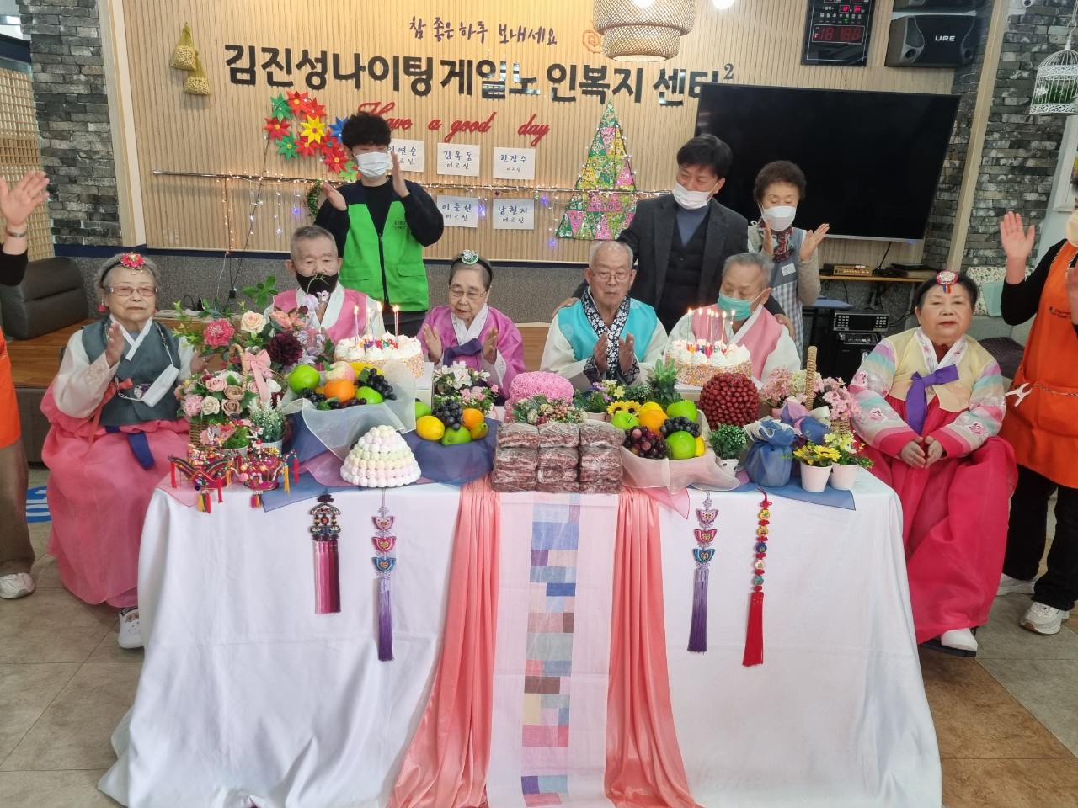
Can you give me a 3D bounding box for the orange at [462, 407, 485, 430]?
[{"bbox_3d":[-0.173,0.042,2.129,0.064,0.062,0.064,1,16,-4],"label":"orange"}]

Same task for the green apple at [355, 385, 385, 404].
[{"bbox_3d":[-0.443,-0.019,2.126,0.076,0.066,0.076,1,16,-4],"label":"green apple"}]

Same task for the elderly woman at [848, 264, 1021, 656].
[{"bbox_3d":[1.253,0.165,2.773,0.560,1.220,0.660,6,17,13],"label":"elderly woman"}]

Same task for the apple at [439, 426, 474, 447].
[{"bbox_3d":[-0.213,0.081,2.080,0.078,0.070,0.078,2,17,-1],"label":"apple"}]

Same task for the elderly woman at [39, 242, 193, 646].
[{"bbox_3d":[-1.348,0.125,2.612,0.550,1.165,0.670,-4,17,-20],"label":"elderly woman"}]

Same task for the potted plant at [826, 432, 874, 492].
[{"bbox_3d":[0.795,0.136,2.098,0.122,0.150,0.115,2,16,0],"label":"potted plant"}]

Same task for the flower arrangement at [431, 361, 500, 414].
[{"bbox_3d":[-0.213,-0.032,2.310,0.195,0.190,0.170,2,15,-3],"label":"flower arrangement"}]

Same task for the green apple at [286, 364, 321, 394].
[{"bbox_3d":[-0.624,-0.066,2.155,0.082,0.078,0.082,2,16,0],"label":"green apple"}]

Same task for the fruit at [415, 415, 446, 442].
[{"bbox_3d":[-0.273,0.061,2.045,0.080,0.062,0.062,16,21,39],"label":"fruit"}]

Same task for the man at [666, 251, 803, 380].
[{"bbox_3d":[0.634,0.106,2.813,0.520,1.260,0.720,6,17,13],"label":"man"}]

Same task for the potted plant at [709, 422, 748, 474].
[{"bbox_3d":[0.501,0.115,2.147,0.108,0.145,0.108,2,16,0],"label":"potted plant"}]

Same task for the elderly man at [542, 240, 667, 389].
[{"bbox_3d":[0.216,0.098,2.753,0.460,1.250,0.660,1,16,-4],"label":"elderly man"}]

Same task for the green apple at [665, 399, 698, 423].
[{"bbox_3d":[0.379,0.026,2.147,0.081,0.074,0.081,1,16,-4],"label":"green apple"}]

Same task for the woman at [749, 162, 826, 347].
[{"bbox_3d":[0.939,-0.170,3.273,0.440,1.550,0.380,4,16,6],"label":"woman"}]

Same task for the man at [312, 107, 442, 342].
[{"bbox_3d":[-0.657,-0.336,3.401,0.510,1.670,0.380,-1,17,-11],"label":"man"}]

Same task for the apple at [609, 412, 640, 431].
[{"bbox_3d":[0.226,0.052,2.115,0.078,0.072,0.078,2,16,0],"label":"apple"}]

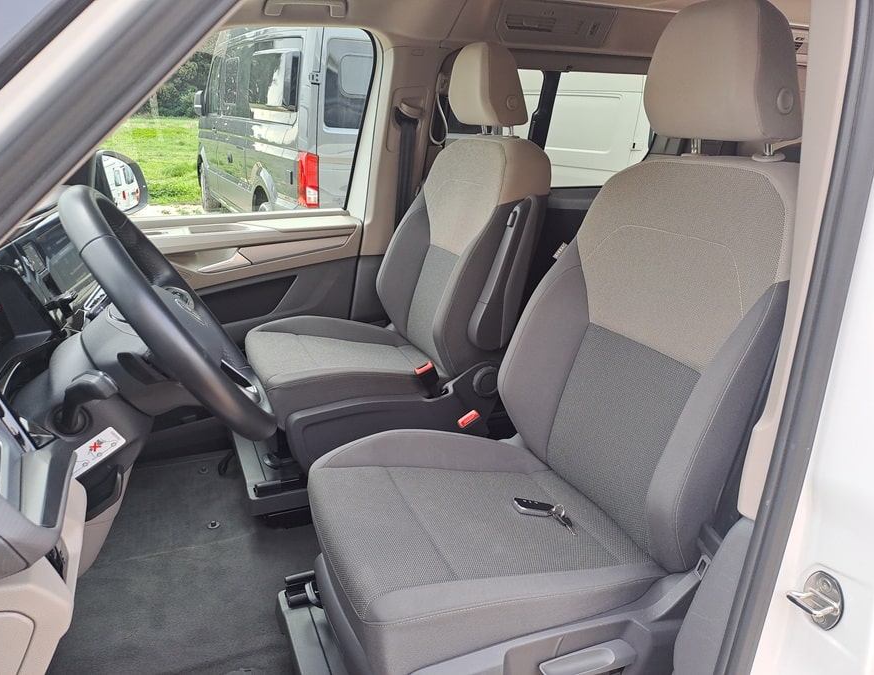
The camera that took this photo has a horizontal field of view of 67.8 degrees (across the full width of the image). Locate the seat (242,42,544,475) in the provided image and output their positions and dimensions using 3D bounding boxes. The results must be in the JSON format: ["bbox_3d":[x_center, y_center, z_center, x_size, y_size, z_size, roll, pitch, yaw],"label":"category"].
[{"bbox_3d":[-0.141,-0.234,1.737,0.743,1.049,0.544,-7,21,-22],"label":"seat"}]

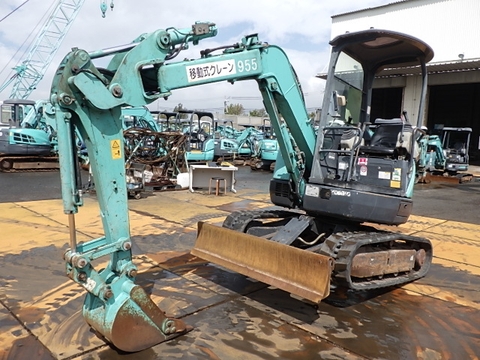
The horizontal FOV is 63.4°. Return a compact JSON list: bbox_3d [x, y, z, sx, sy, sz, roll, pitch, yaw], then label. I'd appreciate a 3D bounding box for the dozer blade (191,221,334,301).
[{"bbox_3d":[0.122,0.670,3.472,1.545,0.347,0.160,8,0,45],"label":"dozer blade"}]

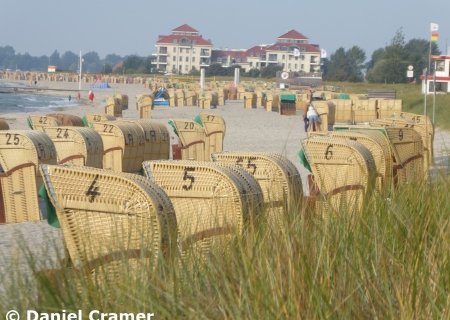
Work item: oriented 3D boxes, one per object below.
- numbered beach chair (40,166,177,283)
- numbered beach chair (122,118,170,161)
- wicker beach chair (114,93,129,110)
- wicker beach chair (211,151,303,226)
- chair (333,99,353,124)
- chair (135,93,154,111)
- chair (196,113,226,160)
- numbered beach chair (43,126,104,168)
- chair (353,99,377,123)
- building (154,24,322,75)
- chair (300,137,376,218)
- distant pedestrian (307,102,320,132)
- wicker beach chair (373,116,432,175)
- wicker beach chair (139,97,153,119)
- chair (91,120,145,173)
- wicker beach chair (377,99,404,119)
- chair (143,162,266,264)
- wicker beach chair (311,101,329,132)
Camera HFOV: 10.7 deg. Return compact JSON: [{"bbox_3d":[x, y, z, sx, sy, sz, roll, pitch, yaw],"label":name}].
[{"bbox_3d":[-0.881,0.851,18.500,0.950,1.580,1.200,2,2,4],"label":"numbered beach chair"},{"bbox_3d":[-2.108,-0.264,63.000,0.920,1.550,1.180,1,3,31],"label":"numbered beach chair"},{"bbox_3d":[-10.101,-5.680,236.000,0.920,1.600,1.200,3,3,29],"label":"wicker beach chair"},{"bbox_3d":[0.405,0.727,29.300,0.930,1.600,1.200,2,2,9],"label":"wicker beach chair"},{"bbox_3d":[6.297,-2.407,129.000,1.200,1.600,0.920,1,2,-5],"label":"chair"},{"bbox_3d":[-7.287,-5.230,220.000,1.000,1.530,1.200,2,3,36],"label":"chair"},{"bbox_3d":[-0.388,-0.693,76.500,0.920,1.570,1.180,0,2,3],"label":"chair"},{"bbox_3d":[-3.274,0.061,52.000,1.020,1.520,1.180,1,2,13],"label":"numbered beach chair"},{"bbox_3d":[7.810,-2.570,135.000,1.180,1.570,0.950,0,2,-5],"label":"chair"},{"bbox_3d":[4.191,-35.377,792.000,55.000,17.000,25.000,1,2,0],"label":"building"},{"bbox_3d":[1.517,0.530,31.700,0.900,1.600,1.200,2,2,9],"label":"chair"},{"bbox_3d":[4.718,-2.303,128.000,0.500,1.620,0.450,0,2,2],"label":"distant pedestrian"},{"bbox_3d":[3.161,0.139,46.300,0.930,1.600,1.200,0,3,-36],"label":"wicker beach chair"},{"bbox_3d":[-5.744,-3.804,176.000,0.920,1.600,1.200,1,2,-4],"label":"wicker beach chair"},{"bbox_3d":[-2.609,-0.153,59.500,0.920,1.550,1.180,1,2,22],"label":"chair"},{"bbox_3d":[9.079,-2.507,132.000,1.180,1.570,0.950,0,2,-4],"label":"wicker beach chair"},{"bbox_3d":[-0.179,0.833,21.700,0.930,1.600,1.200,2,2,8],"label":"chair"},{"bbox_3d":[5.261,-2.314,128.000,0.920,1.580,1.180,1,2,22],"label":"wicker beach chair"}]

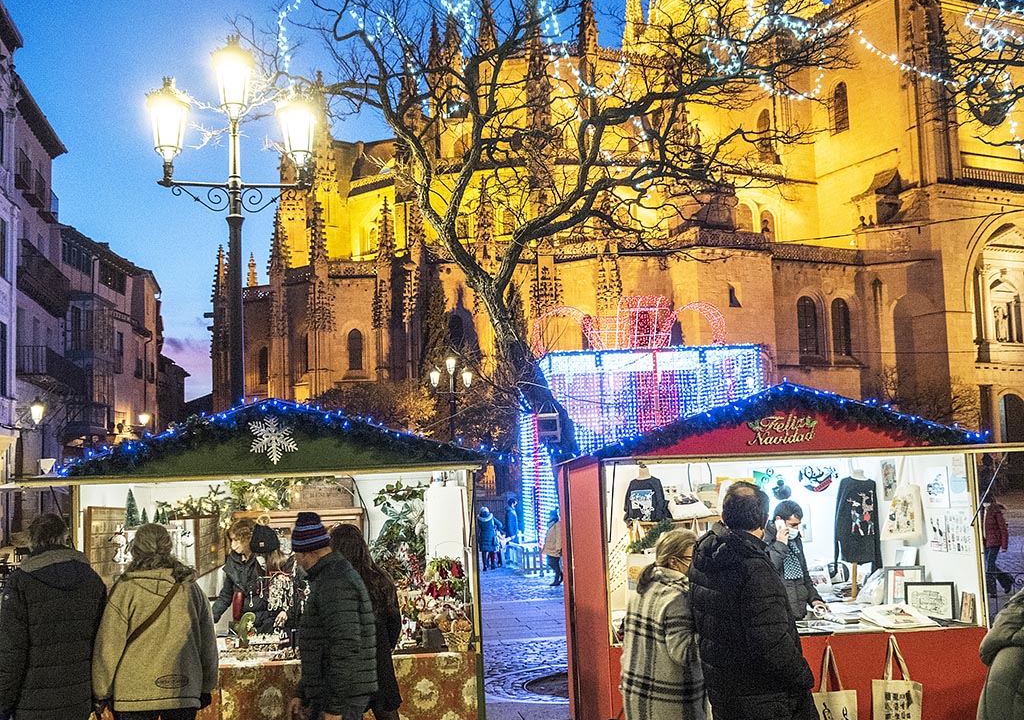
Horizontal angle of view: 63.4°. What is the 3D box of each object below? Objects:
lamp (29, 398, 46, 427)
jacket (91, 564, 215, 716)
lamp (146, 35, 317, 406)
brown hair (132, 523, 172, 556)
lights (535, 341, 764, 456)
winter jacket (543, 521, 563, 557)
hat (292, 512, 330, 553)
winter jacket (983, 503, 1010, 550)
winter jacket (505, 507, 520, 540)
[{"bbox_3d":[-15.467,1.695,27.000,0.470,0.880,0.470,2,-8,-30],"label":"lamp"},{"bbox_3d":[-1.709,1.344,3.970,0.570,0.660,0.340,-1,-7,-12],"label":"jacket"},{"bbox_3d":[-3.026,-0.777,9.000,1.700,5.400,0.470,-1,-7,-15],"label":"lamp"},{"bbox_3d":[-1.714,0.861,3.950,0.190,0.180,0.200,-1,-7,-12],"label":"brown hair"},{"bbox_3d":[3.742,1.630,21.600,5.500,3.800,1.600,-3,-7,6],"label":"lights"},{"bbox_3d":[0.893,3.750,17.400,0.420,0.760,0.520,-7,-8,31],"label":"winter jacket"},{"bbox_3d":[-1.019,0.875,4.200,0.210,0.190,0.190,-18,-13,39],"label":"hat"},{"bbox_3d":[7.822,2.694,13.400,0.330,0.720,0.460,2,-8,-30],"label":"winter jacket"},{"bbox_3d":[0.012,4.019,20.300,0.360,0.820,0.500,-3,-7,6],"label":"winter jacket"}]

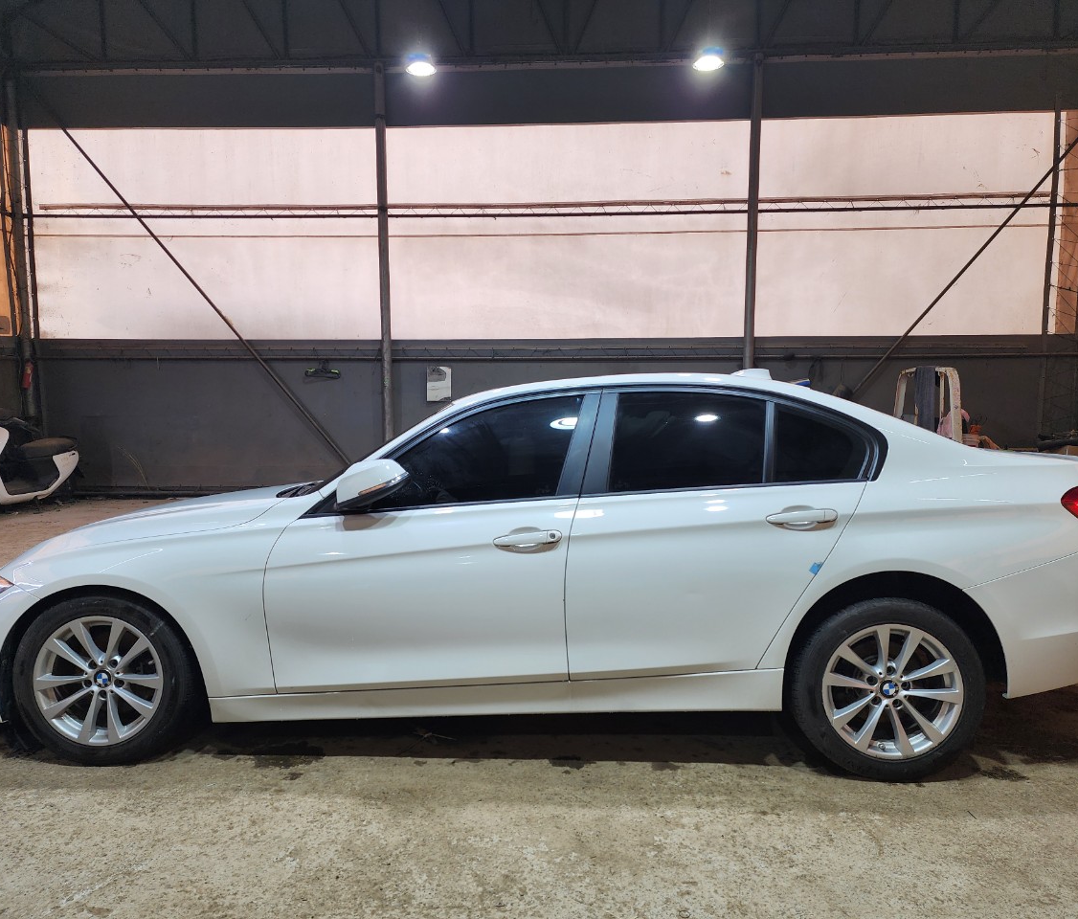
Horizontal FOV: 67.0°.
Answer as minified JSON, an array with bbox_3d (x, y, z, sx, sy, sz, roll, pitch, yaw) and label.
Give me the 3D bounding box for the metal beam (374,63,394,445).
[{"bbox_3d":[-1.754,-1.962,9.304,0.115,4.916,0.115,0,6,2],"label":"metal beam"}]

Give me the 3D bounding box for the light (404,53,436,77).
[{"bbox_3d":[-1.126,-3.805,7.793,0.298,0.155,0.298,0,6,2],"label":"light"}]

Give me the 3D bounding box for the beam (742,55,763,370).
[{"bbox_3d":[2.399,-1.979,9.148,0.115,4.920,0.115,0,6,2],"label":"beam"}]

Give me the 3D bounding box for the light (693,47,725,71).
[{"bbox_3d":[1.630,-3.865,7.793,0.298,0.155,0.298,0,6,2],"label":"light"}]

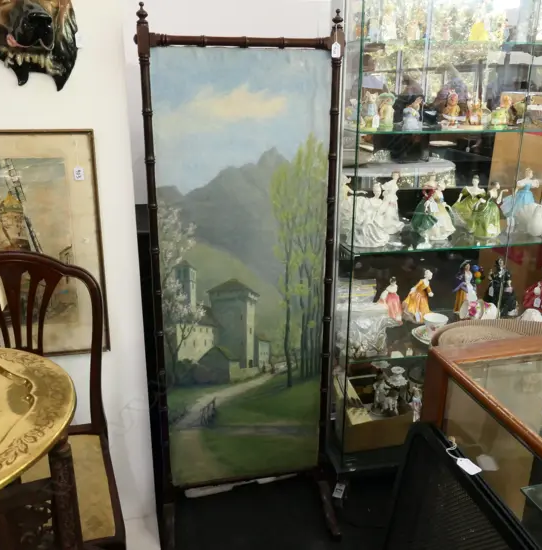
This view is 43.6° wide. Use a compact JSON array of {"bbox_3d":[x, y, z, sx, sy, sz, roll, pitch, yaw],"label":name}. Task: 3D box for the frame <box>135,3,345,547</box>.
[{"bbox_3d":[-0.078,0.050,2.020,0.564,1.590,0.392,-4,19,-12],"label":"frame"}]

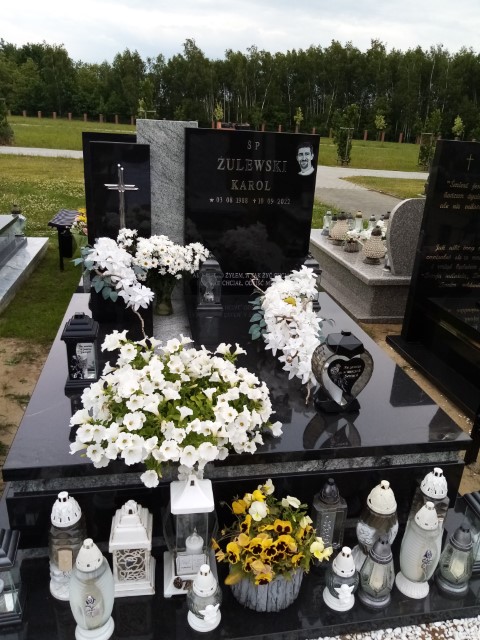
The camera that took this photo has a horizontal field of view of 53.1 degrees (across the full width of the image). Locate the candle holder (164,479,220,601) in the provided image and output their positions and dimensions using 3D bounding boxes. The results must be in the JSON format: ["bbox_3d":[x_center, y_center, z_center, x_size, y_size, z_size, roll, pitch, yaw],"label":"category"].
[{"bbox_3d":[-0.157,0.645,1.492,0.158,0.393,0.158,0,23,-8],"label":"candle holder"}]

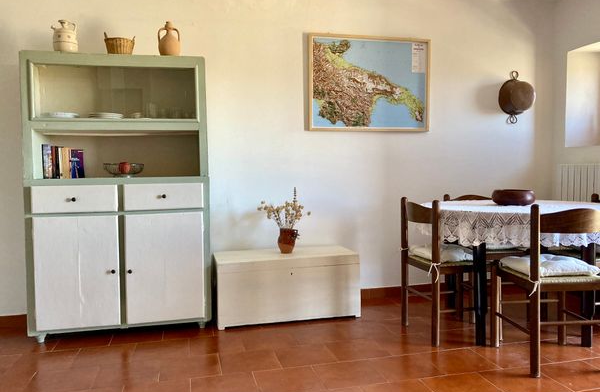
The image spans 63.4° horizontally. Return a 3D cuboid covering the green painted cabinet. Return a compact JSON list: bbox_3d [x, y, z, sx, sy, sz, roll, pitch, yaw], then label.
[{"bbox_3d":[-1.153,-0.003,3.175,1.079,1.734,0.416,-2,3,-13],"label":"green painted cabinet"}]

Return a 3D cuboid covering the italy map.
[{"bbox_3d":[0.551,-0.859,3.738,0.921,0.665,0.020,-2,3,-13],"label":"italy map"}]

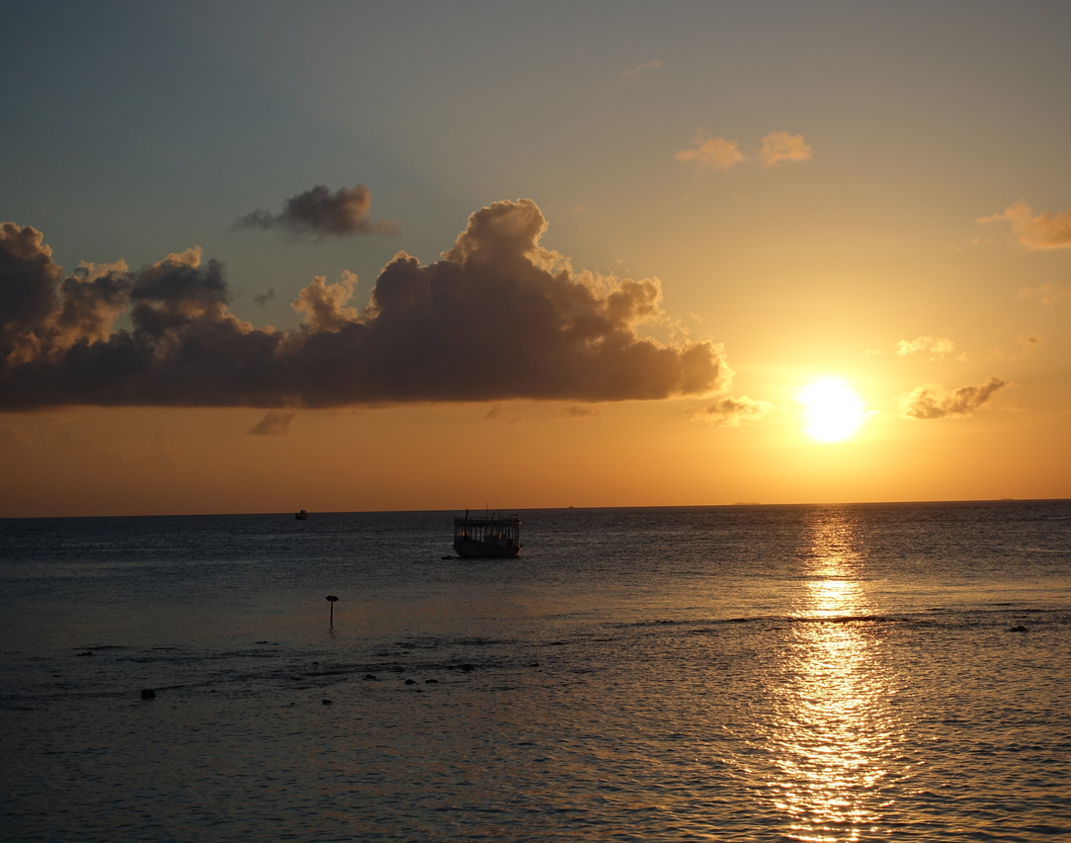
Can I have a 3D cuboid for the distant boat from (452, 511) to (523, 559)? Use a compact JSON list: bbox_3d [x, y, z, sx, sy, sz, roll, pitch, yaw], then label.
[{"bbox_3d":[-4.153,9.628,211.000,3.600,4.100,12.000,-2,-2,15],"label":"distant boat"}]

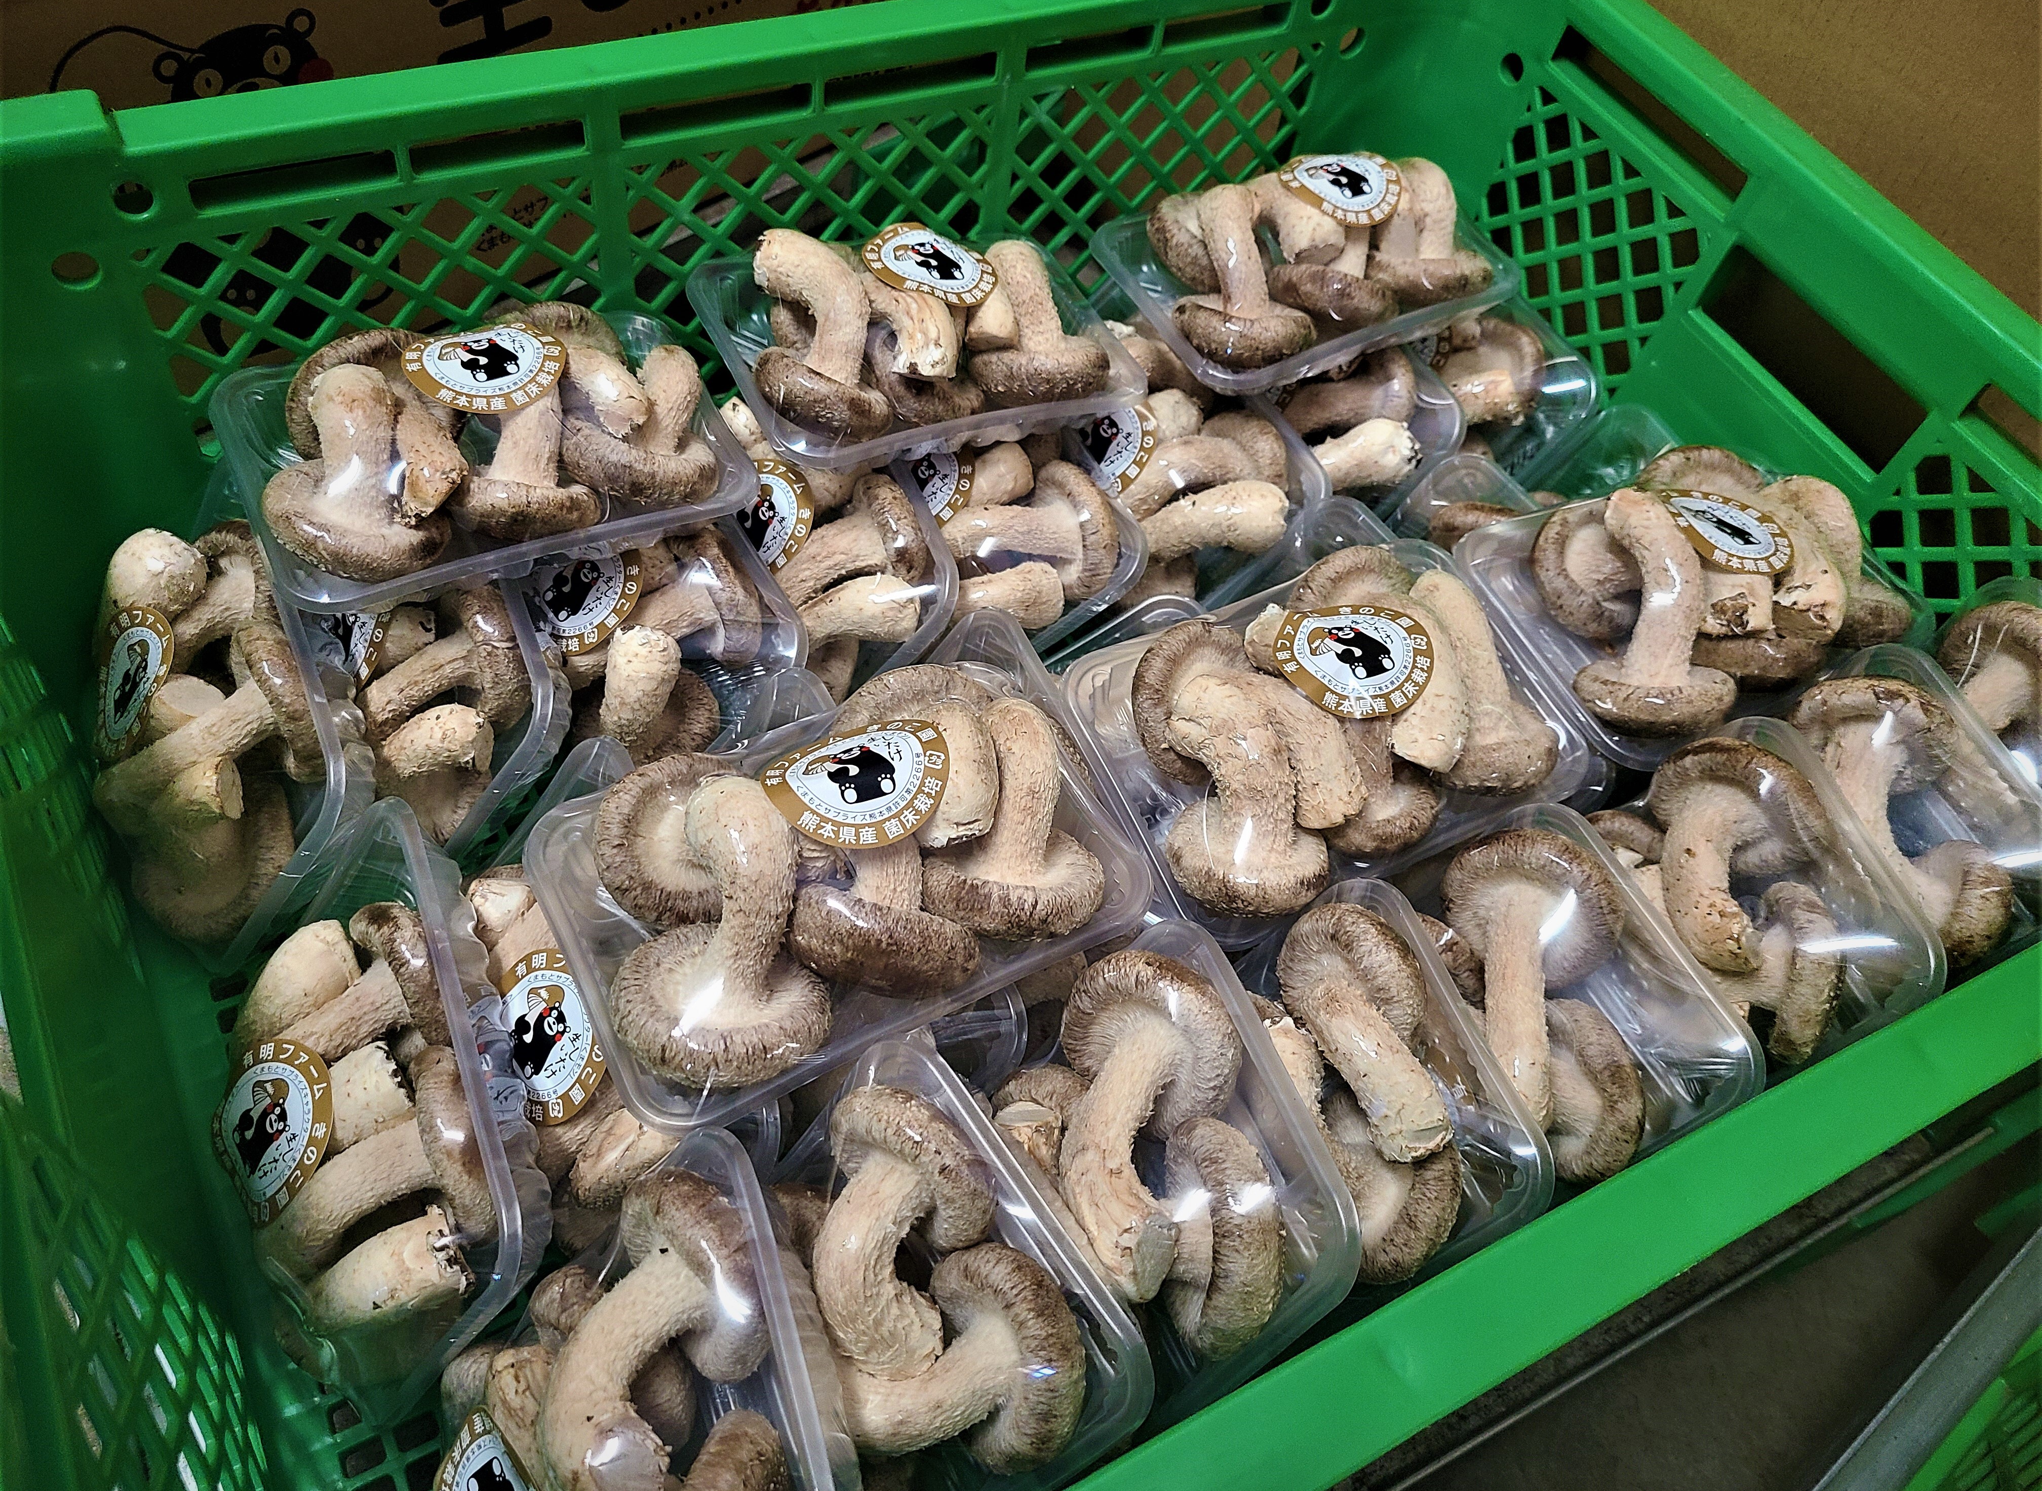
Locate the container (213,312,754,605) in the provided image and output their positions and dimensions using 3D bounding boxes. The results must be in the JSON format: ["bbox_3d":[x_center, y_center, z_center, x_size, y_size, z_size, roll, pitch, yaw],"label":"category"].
[{"bbox_3d":[-0.140,-0.078,0.409,0.126,0.054,0.084,-19,63,-26],"label":"container"}]

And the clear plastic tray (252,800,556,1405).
[{"bbox_3d":[-0.147,0.081,0.367,0.054,0.084,0.126,2,53,-45],"label":"clear plastic tray"}]

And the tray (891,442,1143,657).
[{"bbox_3d":[-0.019,-0.080,0.566,0.094,0.032,0.132,-34,62,5],"label":"tray"}]

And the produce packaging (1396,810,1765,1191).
[{"bbox_3d":[0.118,0.078,0.395,0.054,0.126,0.084,-14,63,-49],"label":"produce packaging"}]

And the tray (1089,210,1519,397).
[{"bbox_3d":[0.102,-0.166,0.565,0.132,0.030,0.094,-20,56,-15],"label":"tray"}]

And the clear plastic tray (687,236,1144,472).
[{"bbox_3d":[-0.030,-0.118,0.456,0.126,0.054,0.084,-17,62,-30],"label":"clear plastic tray"}]

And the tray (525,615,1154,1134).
[{"bbox_3d":[-0.038,0.029,0.342,0.126,0.054,0.084,-21,59,-22],"label":"tray"}]

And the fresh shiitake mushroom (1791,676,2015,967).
[{"bbox_3d":[0.240,0.021,0.419,0.055,0.050,0.062,-4,82,26],"label":"fresh shiitake mushroom"}]

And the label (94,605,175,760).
[{"bbox_3d":[-0.258,-0.018,0.447,0.045,0.006,0.045,27,94,34],"label":"label"}]

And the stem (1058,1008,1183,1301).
[{"bbox_3d":[0.021,0.087,0.325,0.021,0.019,0.055,3,79,31],"label":"stem"}]

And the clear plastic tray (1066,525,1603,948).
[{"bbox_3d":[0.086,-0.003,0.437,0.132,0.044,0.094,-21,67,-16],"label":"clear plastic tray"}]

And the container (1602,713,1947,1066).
[{"bbox_3d":[0.228,0.065,0.516,0.042,0.145,0.100,-1,55,-31],"label":"container"}]

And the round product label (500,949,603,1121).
[{"bbox_3d":[-0.110,0.068,0.356,0.003,0.041,0.041,7,44,-51],"label":"round product label"}]

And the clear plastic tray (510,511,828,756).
[{"bbox_3d":[-0.124,-0.042,0.526,0.094,0.032,0.132,-37,61,11],"label":"clear plastic tray"}]

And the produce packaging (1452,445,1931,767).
[{"bbox_3d":[0.215,-0.049,0.487,0.132,0.058,0.094,-19,59,-17],"label":"produce packaging"}]

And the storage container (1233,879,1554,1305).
[{"bbox_3d":[0.067,0.095,0.379,0.054,0.126,0.084,-6,60,-45],"label":"storage container"}]

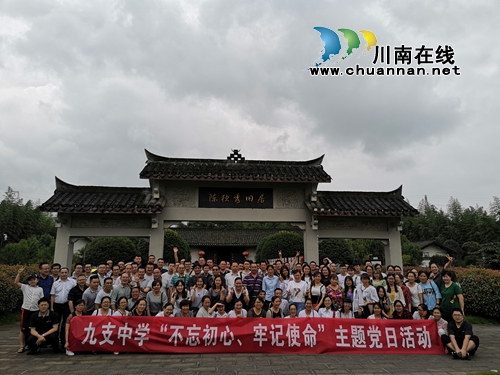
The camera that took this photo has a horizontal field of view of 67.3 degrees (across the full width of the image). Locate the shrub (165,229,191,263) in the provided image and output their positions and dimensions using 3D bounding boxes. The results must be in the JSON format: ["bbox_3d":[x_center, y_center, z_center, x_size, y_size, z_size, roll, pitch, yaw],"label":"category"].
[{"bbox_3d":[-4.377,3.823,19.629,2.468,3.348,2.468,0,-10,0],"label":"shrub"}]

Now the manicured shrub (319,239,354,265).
[{"bbox_3d":[4.316,3.997,19.095,2.050,2.887,2.050,0,-10,0],"label":"manicured shrub"}]

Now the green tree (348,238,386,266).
[{"bbox_3d":[6.466,4.210,20.583,2.097,3.027,2.097,0,-10,0],"label":"green tree"}]

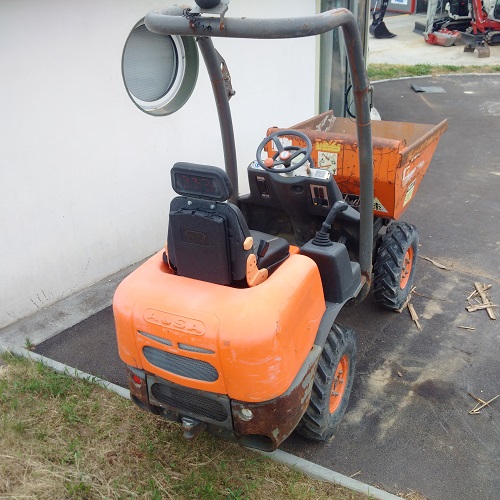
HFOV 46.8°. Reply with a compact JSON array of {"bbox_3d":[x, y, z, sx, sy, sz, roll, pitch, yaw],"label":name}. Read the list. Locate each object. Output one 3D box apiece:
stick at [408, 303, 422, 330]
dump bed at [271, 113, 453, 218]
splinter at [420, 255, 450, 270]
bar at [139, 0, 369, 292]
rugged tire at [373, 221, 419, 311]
[{"bbox_3d":[1.280,0.515,4.485,0.030,0.015,0.388,-2,27,0],"label":"stick"},{"bbox_3d":[0.914,-0.824,4.827,1.080,0.570,1.365,13,31,28],"label":"dump bed"},{"bbox_3d":[1.675,0.114,5.237,0.025,0.015,0.356,-18,31,-27],"label":"splinter"},{"bbox_3d":[0.168,-0.470,3.526,1.035,1.870,0.980,11,30,24],"label":"bar"},{"bbox_3d":[1.157,0.125,4.542,0.190,0.670,0.670,13,31,28],"label":"rugged tire"}]

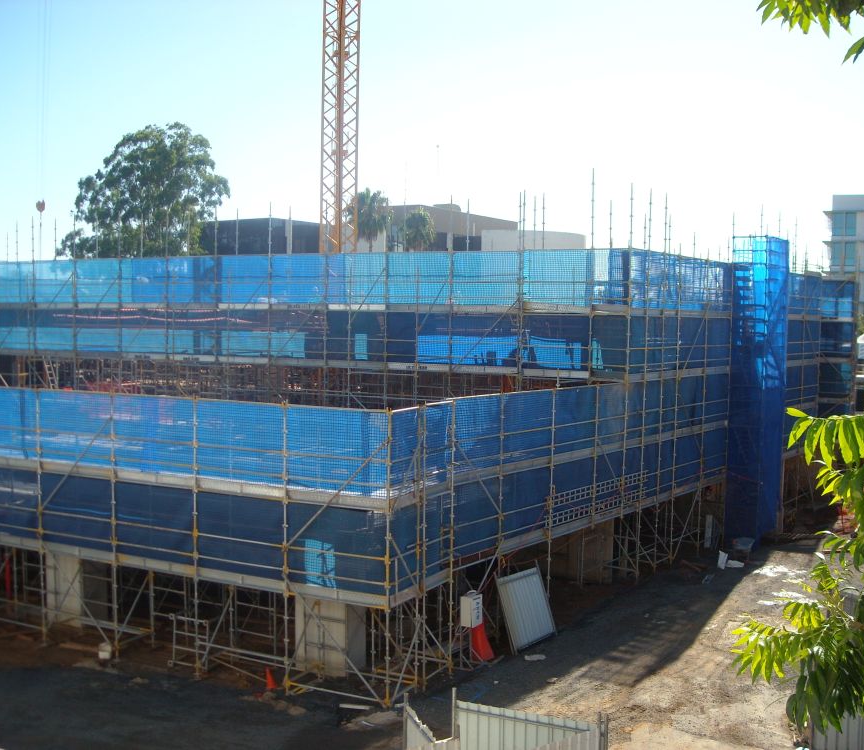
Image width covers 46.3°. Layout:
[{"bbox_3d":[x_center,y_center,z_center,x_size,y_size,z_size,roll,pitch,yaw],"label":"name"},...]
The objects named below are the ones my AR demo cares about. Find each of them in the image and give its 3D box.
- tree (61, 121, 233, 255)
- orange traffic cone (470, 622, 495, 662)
[{"bbox_3d":[-24.863,-11.040,87.676,14.970,21.450,14.221,1,3,0],"label":"tree"},{"bbox_3d":[1.194,6.290,23.987,0.550,0.960,0.550,1,3,0],"label":"orange traffic cone"}]

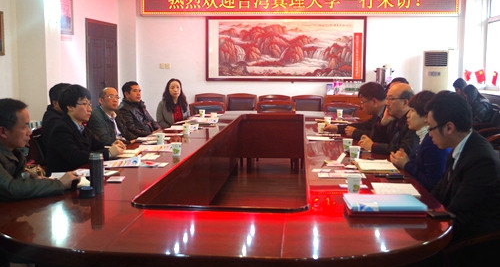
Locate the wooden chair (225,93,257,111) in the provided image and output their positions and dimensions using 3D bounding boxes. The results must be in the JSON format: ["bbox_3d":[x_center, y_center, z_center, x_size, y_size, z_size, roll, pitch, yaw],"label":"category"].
[{"bbox_3d":[-0.160,-0.222,9.408,0.560,0.930,0.600,1,7,6],"label":"wooden chair"}]

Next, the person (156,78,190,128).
[{"bbox_3d":[-0.869,-0.053,6.700,0.500,1.241,0.720,-4,9,-31],"label":"person"}]

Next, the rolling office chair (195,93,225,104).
[{"bbox_3d":[-0.739,-0.246,9.591,0.570,0.880,0.600,1,7,6],"label":"rolling office chair"}]

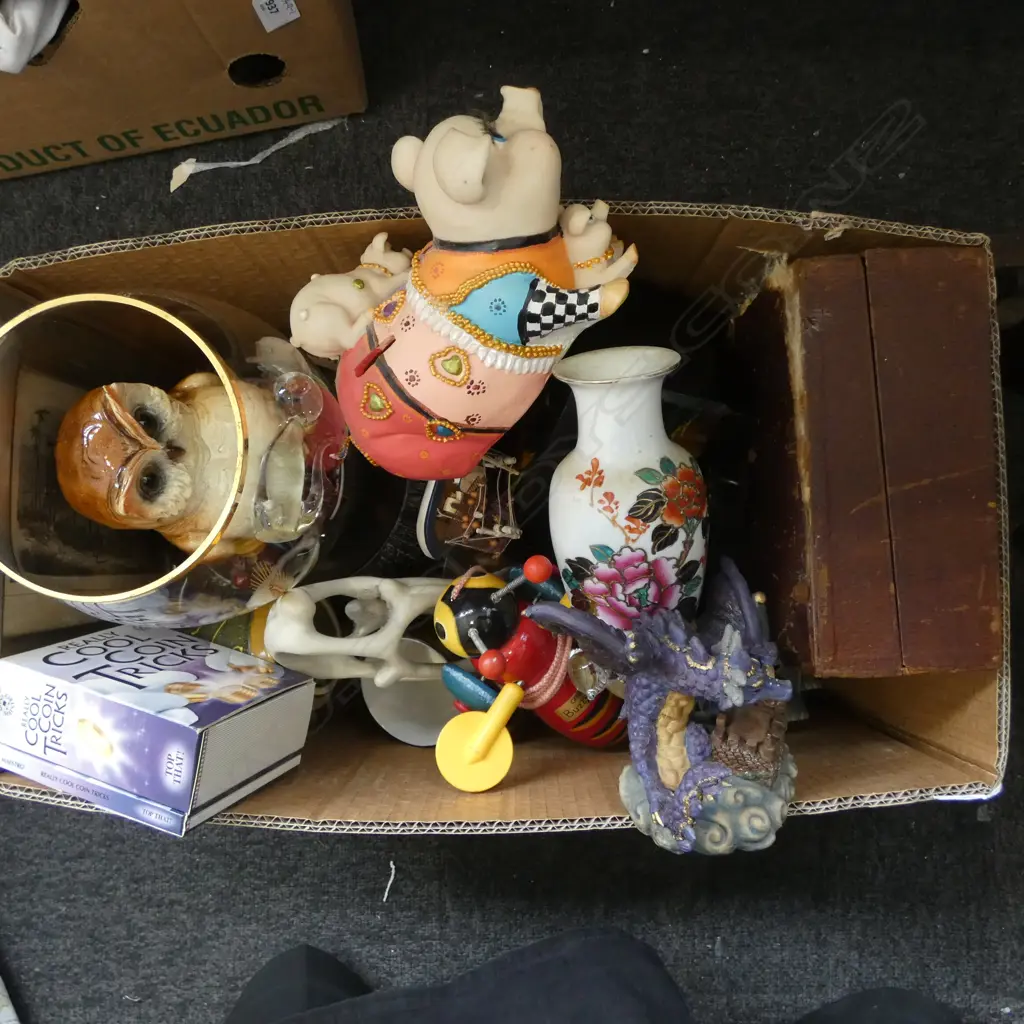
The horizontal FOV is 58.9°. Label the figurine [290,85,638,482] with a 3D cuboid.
[{"bbox_3d":[-0.022,-0.101,0.408,0.140,0.125,0.175,38,124,34],"label":"figurine"}]

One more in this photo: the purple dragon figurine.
[{"bbox_3d":[0.074,0.082,0.415,0.097,0.112,0.108,-26,127,-28],"label":"purple dragon figurine"}]

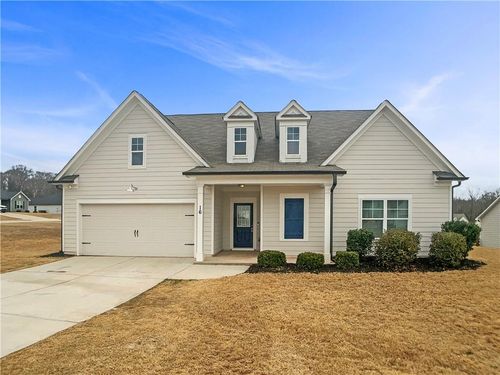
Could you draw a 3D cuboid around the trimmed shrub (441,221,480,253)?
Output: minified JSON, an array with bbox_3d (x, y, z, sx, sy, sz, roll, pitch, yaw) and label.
[{"bbox_3d":[7.688,1.881,14.700,1.454,1.327,1.350,0,-2,5],"label":"trimmed shrub"}]

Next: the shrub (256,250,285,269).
[{"bbox_3d":[0.750,2.448,13.700,0.972,0.593,0.900,0,-2,5],"label":"shrub"}]

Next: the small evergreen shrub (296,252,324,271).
[{"bbox_3d":[2.045,2.477,13.600,0.942,0.582,0.880,0,-2,5],"label":"small evergreen shrub"}]

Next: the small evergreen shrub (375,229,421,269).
[{"bbox_3d":[5.069,2.098,13.850,1.541,1.353,1.400,0,-2,5],"label":"small evergreen shrub"}]

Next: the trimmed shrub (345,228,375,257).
[{"bbox_3d":[3.995,2.031,14.600,1.000,1.065,1.000,0,-2,5],"label":"trimmed shrub"}]

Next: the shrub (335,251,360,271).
[{"bbox_3d":[3.259,2.433,13.450,0.798,0.622,0.820,0,-2,5],"label":"shrub"}]

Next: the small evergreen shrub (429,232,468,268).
[{"bbox_3d":[6.840,2.131,13.900,1.306,1.169,1.250,0,-2,5],"label":"small evergreen shrub"}]

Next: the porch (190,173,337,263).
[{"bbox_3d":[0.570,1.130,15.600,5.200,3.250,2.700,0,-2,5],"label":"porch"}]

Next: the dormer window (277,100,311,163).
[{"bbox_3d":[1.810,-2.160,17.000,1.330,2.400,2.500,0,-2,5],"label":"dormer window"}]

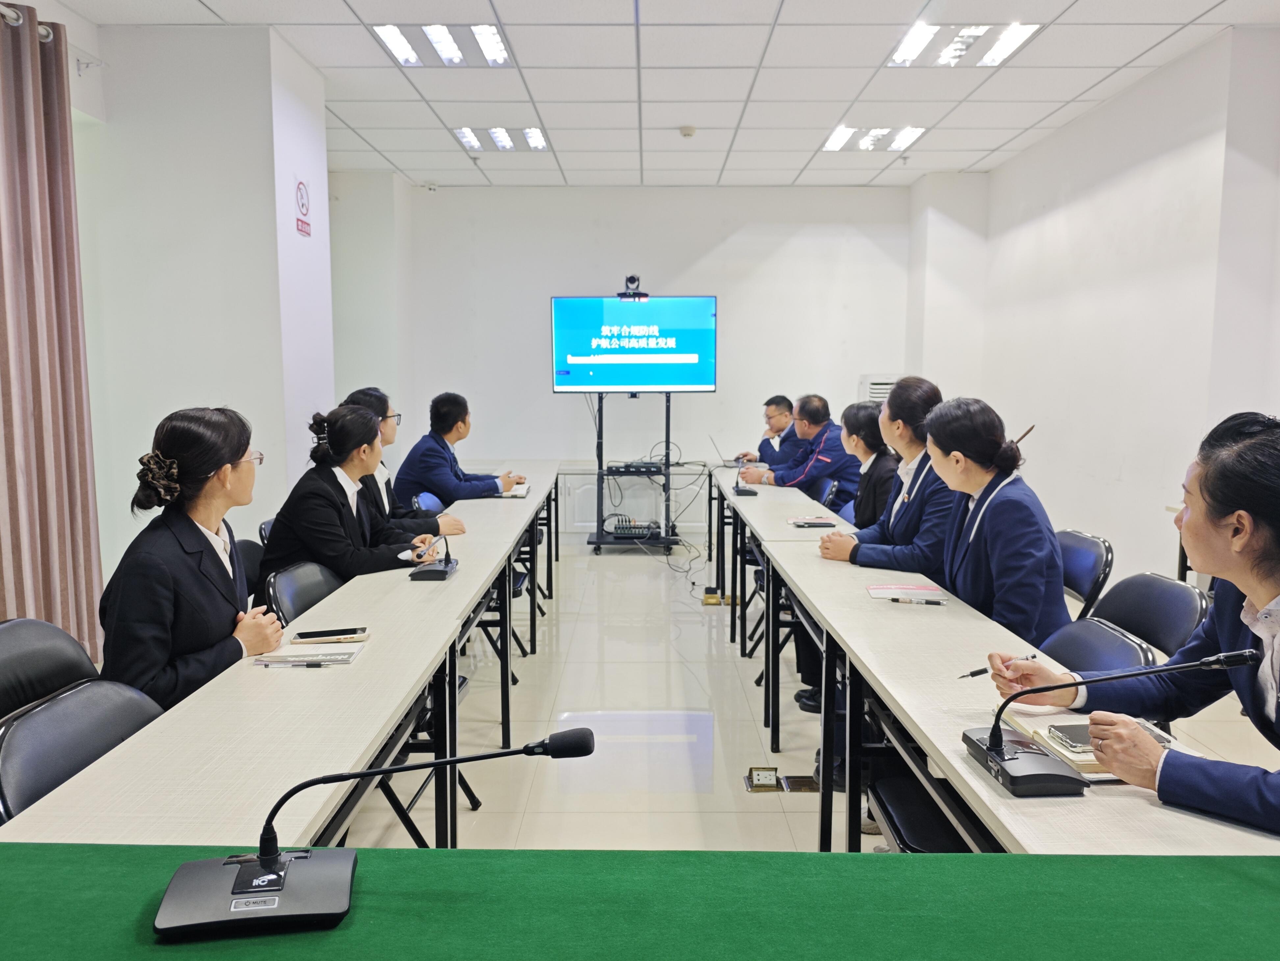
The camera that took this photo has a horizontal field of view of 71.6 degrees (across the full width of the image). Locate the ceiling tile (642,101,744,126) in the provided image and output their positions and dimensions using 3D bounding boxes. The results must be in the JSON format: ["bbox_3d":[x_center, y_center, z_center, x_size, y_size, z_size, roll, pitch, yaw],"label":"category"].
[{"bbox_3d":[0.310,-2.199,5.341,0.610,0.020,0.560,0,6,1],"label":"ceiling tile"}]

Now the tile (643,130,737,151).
[{"bbox_3d":[0.315,-2.261,5.890,0.610,0.020,0.560,0,6,1],"label":"tile"}]

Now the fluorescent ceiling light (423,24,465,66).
[{"bbox_3d":[-0.926,-2.081,4.245,0.117,0.050,0.530,0,7,0],"label":"fluorescent ceiling light"}]

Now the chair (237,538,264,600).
[{"bbox_3d":[-1.138,0.614,3.087,0.480,0.800,0.460,0,6,1],"label":"chair"}]

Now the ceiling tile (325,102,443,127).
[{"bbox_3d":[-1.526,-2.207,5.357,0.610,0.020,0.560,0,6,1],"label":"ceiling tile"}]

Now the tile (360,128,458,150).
[{"bbox_3d":[-1.535,-2.290,5.964,0.618,0.020,0.557,0,6,0],"label":"tile"}]

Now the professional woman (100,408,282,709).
[{"bbox_3d":[-0.824,0.483,1.994,0.620,1.290,0.480,-1,6,-7],"label":"professional woman"}]

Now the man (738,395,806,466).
[{"bbox_3d":[1.033,0.068,6.003,0.700,1.250,0.520,0,6,1],"label":"man"}]

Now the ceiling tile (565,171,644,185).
[{"bbox_3d":[-0.289,-2.410,7.060,0.618,0.020,0.557,0,6,0],"label":"ceiling tile"}]

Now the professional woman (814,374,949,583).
[{"bbox_3d":[0.933,0.351,2.977,0.660,1.360,0.500,0,6,1],"label":"professional woman"}]

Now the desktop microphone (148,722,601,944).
[{"bbox_3d":[-0.284,0.388,1.002,0.459,0.194,0.128,-1,7,-7],"label":"desktop microphone"}]

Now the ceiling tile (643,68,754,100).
[{"bbox_3d":[0.309,-2.160,4.841,0.618,0.020,0.557,0,6,0],"label":"ceiling tile"}]

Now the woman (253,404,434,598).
[{"bbox_3d":[-0.885,0.393,2.907,0.612,1.275,0.469,-1,7,-7],"label":"woman"}]

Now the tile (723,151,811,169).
[{"bbox_3d":[0.942,-2.344,6.496,0.618,0.020,0.557,0,6,0],"label":"tile"}]

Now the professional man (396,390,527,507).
[{"bbox_3d":[-0.945,0.185,4.658,0.700,1.290,0.520,-1,6,-9],"label":"professional man"}]

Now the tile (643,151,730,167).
[{"bbox_3d":[0.324,-2.346,6.501,0.618,0.020,0.557,0,6,0],"label":"tile"}]

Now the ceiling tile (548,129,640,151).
[{"bbox_3d":[-0.299,-2.286,5.953,0.618,0.020,0.557,0,6,0],"label":"ceiling tile"}]

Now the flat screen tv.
[{"bbox_3d":[-0.042,-1.034,6.802,1.260,0.729,0.071,0,7,0],"label":"flat screen tv"}]

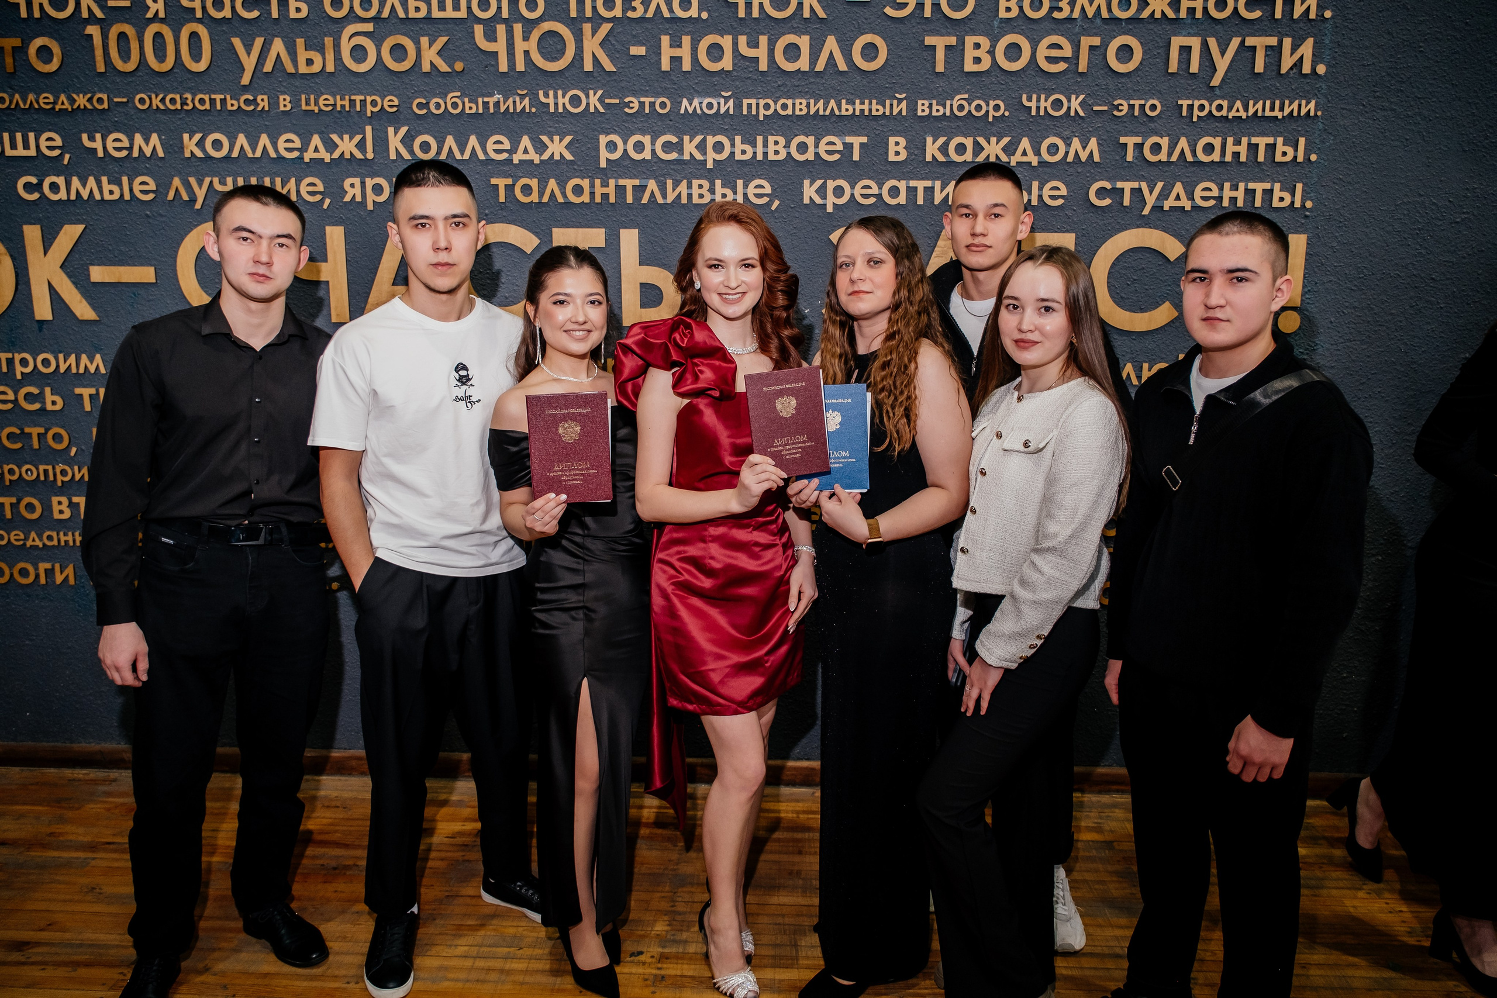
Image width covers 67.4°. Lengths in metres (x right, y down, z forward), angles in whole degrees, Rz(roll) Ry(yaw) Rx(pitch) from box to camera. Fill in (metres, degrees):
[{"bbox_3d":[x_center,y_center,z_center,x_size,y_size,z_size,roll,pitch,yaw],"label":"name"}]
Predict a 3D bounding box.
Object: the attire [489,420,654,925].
[{"bbox_3d":[-0.370,0.373,2.456,0.360,1.185,0.270,0,11,-3],"label":"attire"}]

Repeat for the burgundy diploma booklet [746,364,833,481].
[{"bbox_3d":[0.079,-0.150,2.235,0.152,0.212,0.012,-6,2,0],"label":"burgundy diploma booklet"}]

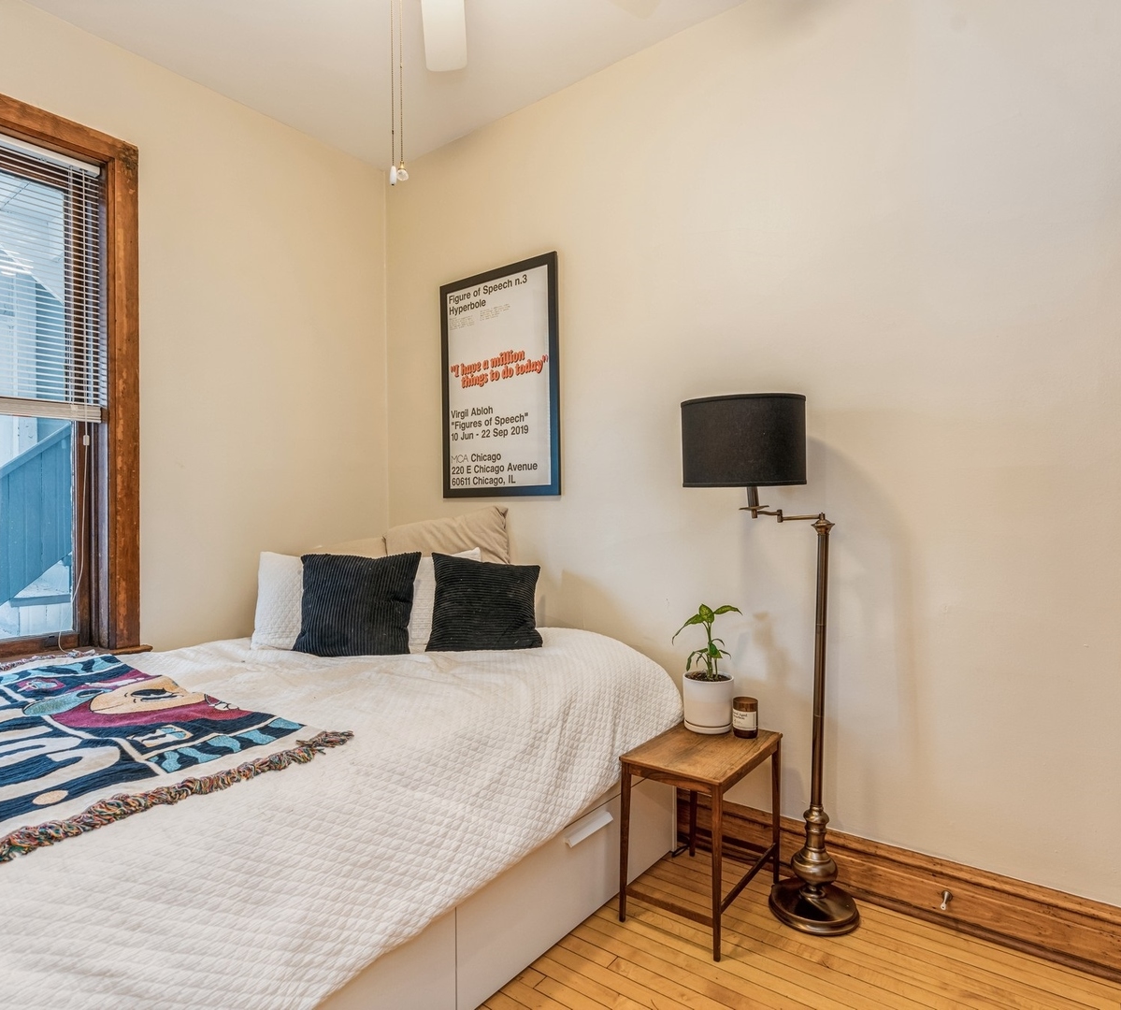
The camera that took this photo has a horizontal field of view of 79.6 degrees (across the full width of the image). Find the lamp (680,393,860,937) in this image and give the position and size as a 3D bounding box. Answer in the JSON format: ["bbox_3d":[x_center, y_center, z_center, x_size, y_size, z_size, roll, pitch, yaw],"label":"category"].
[{"bbox_3d":[0.615,0.442,1.974,0.498,1.488,0.353,0,0,1],"label":"lamp"}]

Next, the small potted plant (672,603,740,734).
[{"bbox_3d":[0.479,0.526,2.205,0.215,0.403,0.200,0,0,12],"label":"small potted plant"}]

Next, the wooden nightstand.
[{"bbox_3d":[0.435,0.957,2.012,0.299,0.455,0.468,0,0,38],"label":"wooden nightstand"}]

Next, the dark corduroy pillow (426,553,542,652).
[{"bbox_3d":[-0.294,0.378,2.590,0.430,0.400,0.140,0,-30,-12],"label":"dark corduroy pillow"}]

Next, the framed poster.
[{"bbox_3d":[-0.271,-0.528,2.938,0.690,0.988,0.025,0,0,38],"label":"framed poster"}]

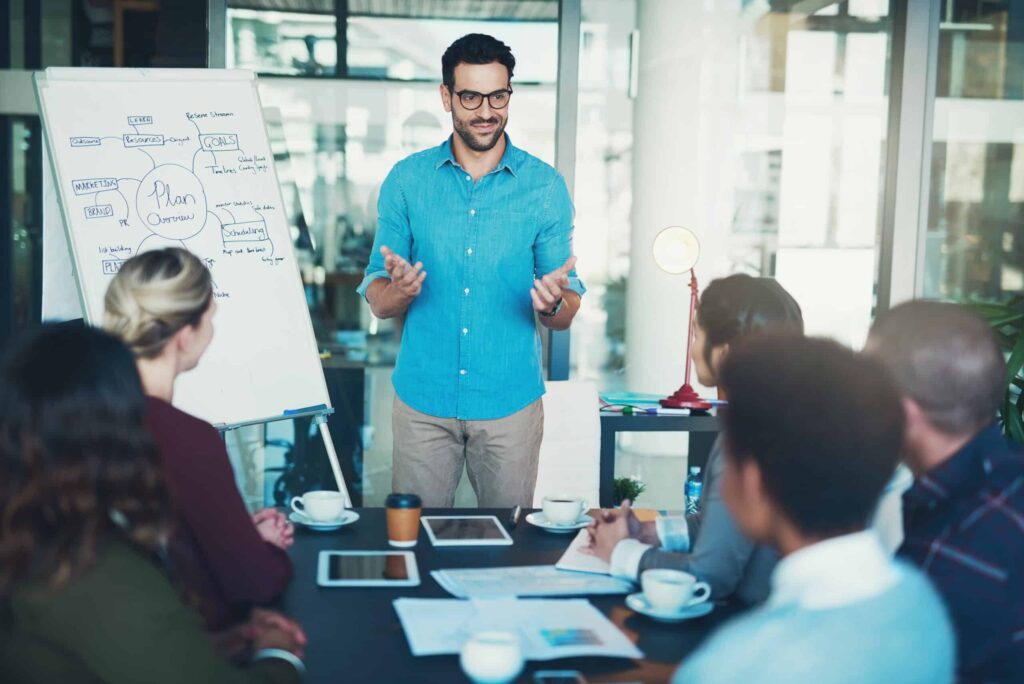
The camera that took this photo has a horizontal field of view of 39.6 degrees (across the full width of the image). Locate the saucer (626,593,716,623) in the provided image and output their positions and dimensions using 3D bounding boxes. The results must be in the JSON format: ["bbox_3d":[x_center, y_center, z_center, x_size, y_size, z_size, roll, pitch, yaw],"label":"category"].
[{"bbox_3d":[0.280,0.469,2.513,0.152,0.021,0.152,1,7,0],"label":"saucer"}]

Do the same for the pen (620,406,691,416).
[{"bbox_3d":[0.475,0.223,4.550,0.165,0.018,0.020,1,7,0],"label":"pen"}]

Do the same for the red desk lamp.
[{"bbox_3d":[0.561,-0.077,4.680,0.190,0.585,0.210,2,7,7],"label":"red desk lamp"}]

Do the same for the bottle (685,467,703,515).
[{"bbox_3d":[0.578,0.482,4.500,0.057,0.180,0.057,1,7,0],"label":"bottle"}]

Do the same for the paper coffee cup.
[{"bbox_3d":[-0.225,0.367,2.927,0.074,0.102,0.074,1,7,0],"label":"paper coffee cup"}]

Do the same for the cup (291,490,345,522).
[{"bbox_3d":[-0.418,0.359,3.072,0.116,0.058,0.090,0,7,-11],"label":"cup"}]

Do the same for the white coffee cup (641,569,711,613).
[{"bbox_3d":[0.291,0.443,2.509,0.120,0.059,0.093,2,7,6],"label":"white coffee cup"}]

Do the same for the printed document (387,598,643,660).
[{"bbox_3d":[-0.001,0.482,2.407,0.365,0.006,0.300,1,7,-7],"label":"printed document"}]

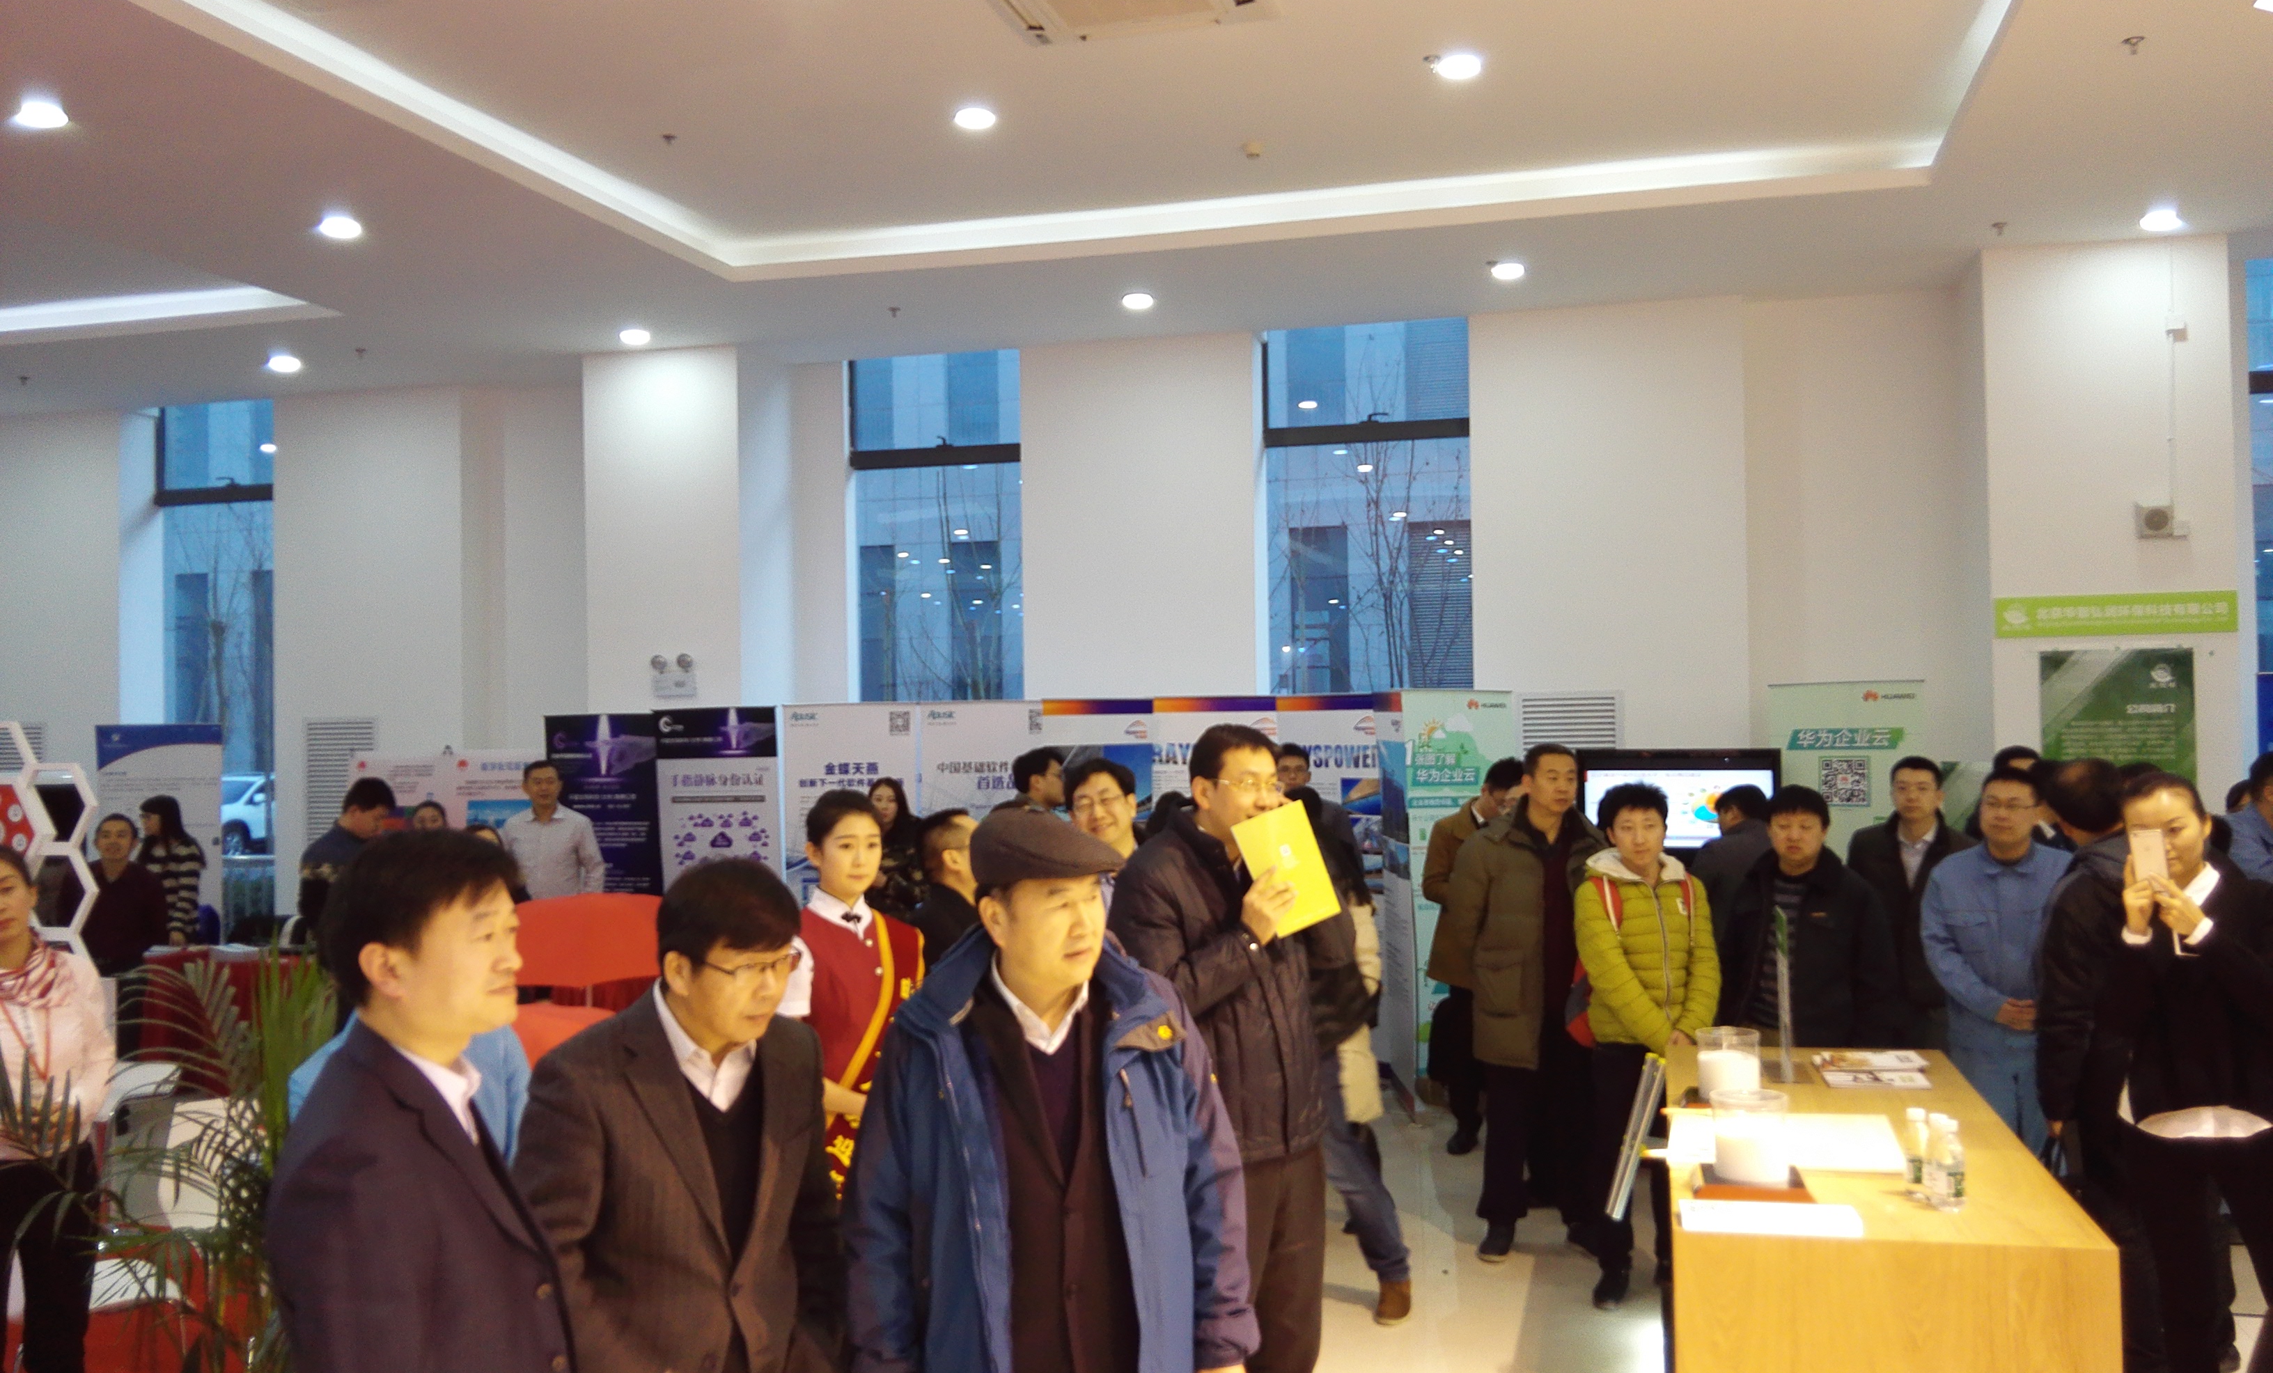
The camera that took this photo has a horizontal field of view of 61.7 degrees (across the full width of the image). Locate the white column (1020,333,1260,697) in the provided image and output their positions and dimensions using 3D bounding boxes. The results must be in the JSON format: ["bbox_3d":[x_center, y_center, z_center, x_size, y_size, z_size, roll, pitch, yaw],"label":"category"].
[{"bbox_3d":[0.065,-0.004,11.743,1.470,4.180,0.350,-1,-1,15],"label":"white column"}]

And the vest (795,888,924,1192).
[{"bbox_3d":[-0.627,0.821,4.350,0.360,0.680,0.250,-1,-1,-23],"label":"vest"}]

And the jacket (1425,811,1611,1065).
[{"bbox_3d":[1.353,0.864,6.550,0.600,0.920,0.380,0,-1,-18],"label":"jacket"}]

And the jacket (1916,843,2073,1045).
[{"bbox_3d":[2.762,0.821,6.050,0.510,0.680,0.320,-2,-2,34],"label":"jacket"}]

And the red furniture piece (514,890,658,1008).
[{"bbox_3d":[-2.088,1.446,7.400,0.800,1.200,0.550,-1,-1,-6],"label":"red furniture piece"}]

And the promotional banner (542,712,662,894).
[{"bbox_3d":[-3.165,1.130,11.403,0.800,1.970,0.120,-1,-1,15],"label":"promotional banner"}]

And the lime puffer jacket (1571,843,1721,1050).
[{"bbox_3d":[1.633,0.835,6.070,0.460,0.650,0.320,-1,-1,-6],"label":"lime puffer jacket"}]

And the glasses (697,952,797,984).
[{"bbox_3d":[-0.595,0.397,2.820,0.140,0.042,0.140,12,12,36],"label":"glasses"}]

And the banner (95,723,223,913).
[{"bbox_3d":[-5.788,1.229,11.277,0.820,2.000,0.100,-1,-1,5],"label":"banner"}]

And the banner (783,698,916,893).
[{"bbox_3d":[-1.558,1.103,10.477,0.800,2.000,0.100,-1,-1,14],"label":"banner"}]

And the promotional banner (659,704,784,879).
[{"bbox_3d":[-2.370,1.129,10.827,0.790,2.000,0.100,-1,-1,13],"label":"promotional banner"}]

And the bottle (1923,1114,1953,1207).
[{"bbox_3d":[1.600,0.941,3.800,0.062,0.178,0.062,-1,-1,15],"label":"bottle"}]

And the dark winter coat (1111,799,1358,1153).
[{"bbox_3d":[0.216,0.656,4.250,0.510,0.760,0.400,0,-2,-35],"label":"dark winter coat"}]

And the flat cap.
[{"bbox_3d":[-0.140,0.252,2.970,0.270,0.125,0.200,-7,-5,40],"label":"flat cap"}]

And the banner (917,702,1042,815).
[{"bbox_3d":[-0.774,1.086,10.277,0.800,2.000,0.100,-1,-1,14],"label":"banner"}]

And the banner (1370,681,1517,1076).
[{"bbox_3d":[1.538,1.021,9.400,0.760,2.000,0.150,-1,-1,-7],"label":"banner"}]

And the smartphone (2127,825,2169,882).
[{"bbox_3d":[2.235,0.382,4.200,0.067,0.138,0.008,-5,-1,33],"label":"smartphone"}]

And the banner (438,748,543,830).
[{"bbox_3d":[-4.132,1.281,12.291,0.800,1.800,0.100,-1,-1,15],"label":"banner"}]

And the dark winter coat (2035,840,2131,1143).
[{"bbox_3d":[2.697,0.843,5.150,0.520,0.870,0.340,-1,-1,9],"label":"dark winter coat"}]

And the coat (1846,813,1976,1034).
[{"bbox_3d":[2.856,0.845,7.000,0.500,0.770,0.320,-1,-1,24],"label":"coat"}]

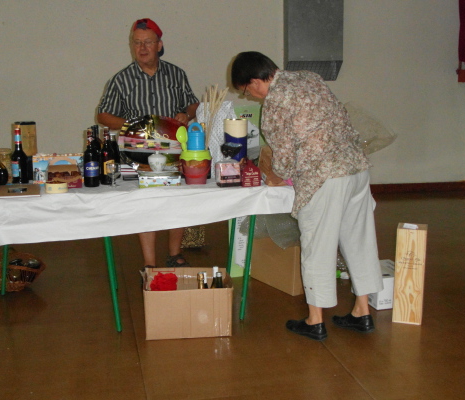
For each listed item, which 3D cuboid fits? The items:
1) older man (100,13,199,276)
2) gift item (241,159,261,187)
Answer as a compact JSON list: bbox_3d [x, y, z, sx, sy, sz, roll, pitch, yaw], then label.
[{"bbox_3d":[-0.557,-0.349,4.333,0.660,1.740,0.430,0,10,-3],"label":"older man"},{"bbox_3d":[0.105,-0.148,3.439,0.105,0.150,0.070,-1,10,-7],"label":"gift item"}]

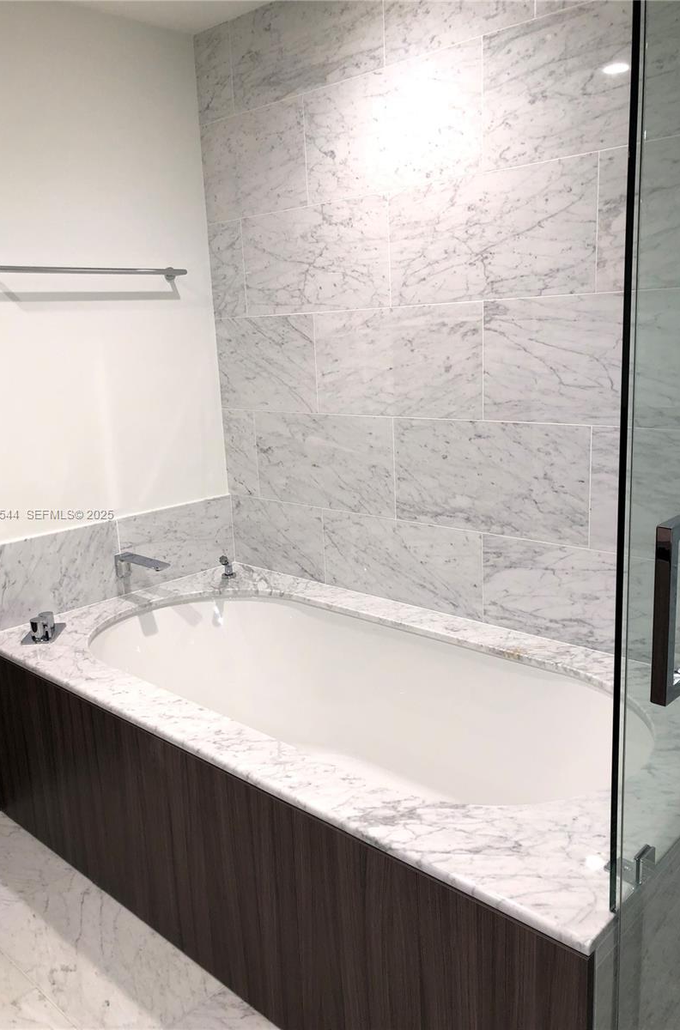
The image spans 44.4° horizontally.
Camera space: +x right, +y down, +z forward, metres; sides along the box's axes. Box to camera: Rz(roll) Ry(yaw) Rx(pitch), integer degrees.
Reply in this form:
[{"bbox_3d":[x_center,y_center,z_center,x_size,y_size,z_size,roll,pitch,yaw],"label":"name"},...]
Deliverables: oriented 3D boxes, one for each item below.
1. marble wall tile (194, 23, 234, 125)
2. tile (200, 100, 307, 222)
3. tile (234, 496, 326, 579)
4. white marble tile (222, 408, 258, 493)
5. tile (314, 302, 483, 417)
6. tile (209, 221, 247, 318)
[{"bbox_3d":[-0.391,-1.388,2.630,0.170,0.266,0.012,9,17,42],"label":"marble wall tile"},{"bbox_3d":[-0.266,-1.090,2.583,0.464,0.303,0.010,9,17,42],"label":"tile"},{"bbox_3d":[-0.217,0.075,2.841,0.464,0.250,0.010,9,17,42],"label":"tile"},{"bbox_3d":[-0.339,-0.214,2.881,0.162,0.303,0.010,9,17,42],"label":"white marble tile"},{"bbox_3d":[0.152,-0.432,2.356,0.603,0.303,0.010,9,17,42],"label":"tile"},{"bbox_3d":[-0.366,-0.808,2.760,0.164,0.305,0.012,9,17,42],"label":"tile"}]

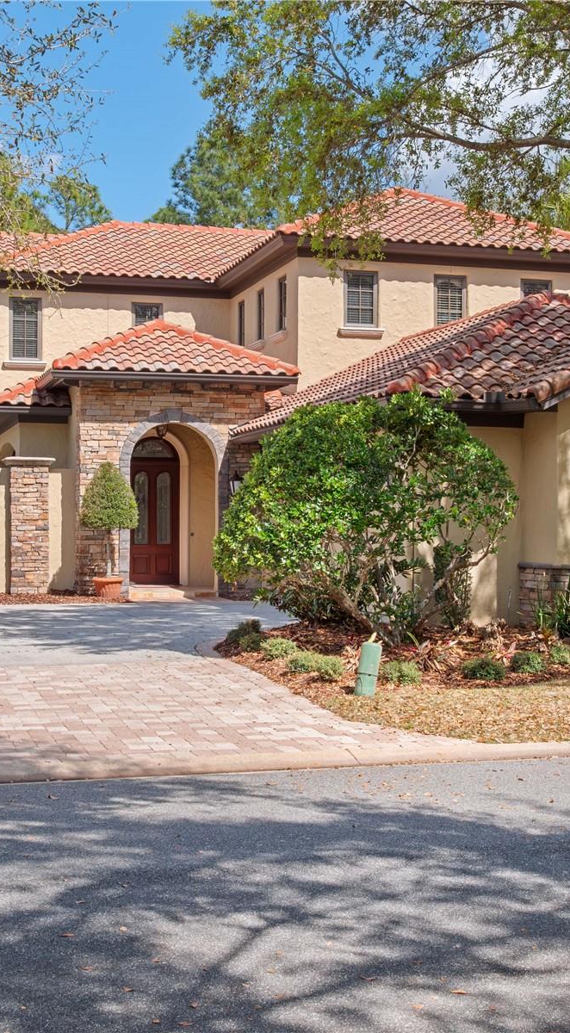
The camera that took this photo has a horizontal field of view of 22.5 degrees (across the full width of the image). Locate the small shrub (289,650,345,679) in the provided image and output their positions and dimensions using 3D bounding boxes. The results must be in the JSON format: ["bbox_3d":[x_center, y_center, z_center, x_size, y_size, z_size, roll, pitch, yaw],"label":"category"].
[{"bbox_3d":[0.325,1.506,14.688,0.596,0.261,0.471,0,0,0],"label":"small shrub"}]

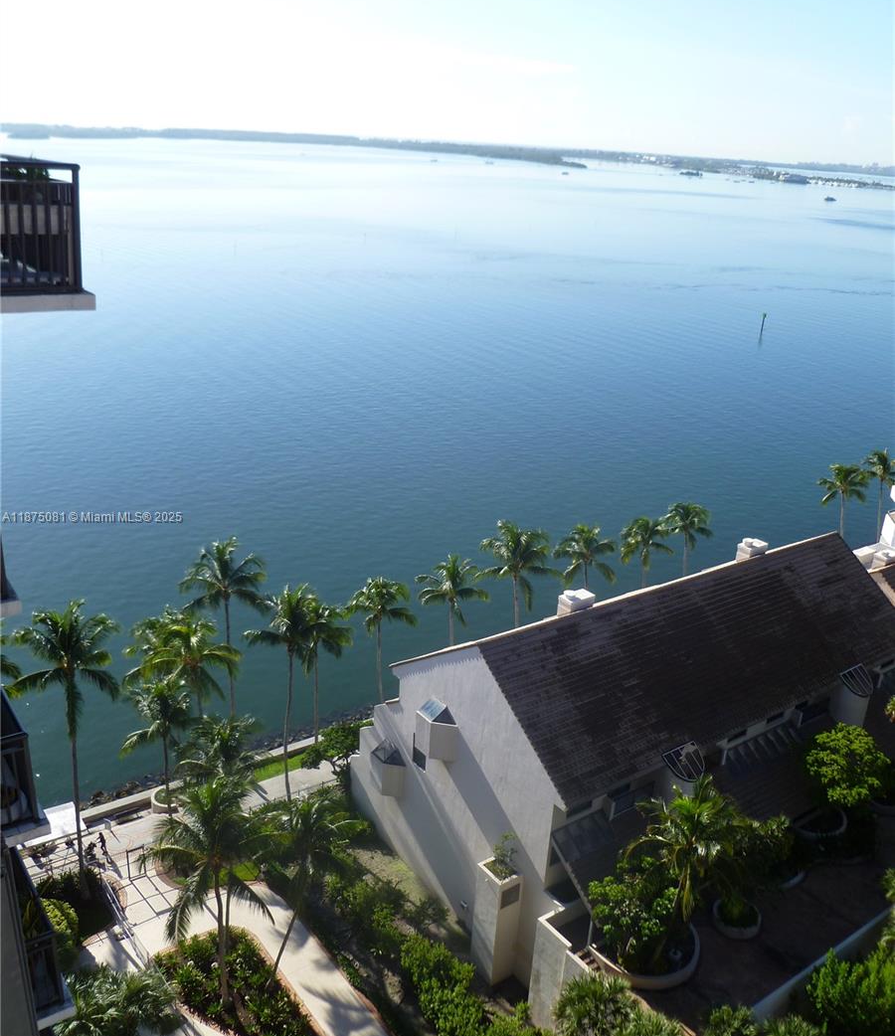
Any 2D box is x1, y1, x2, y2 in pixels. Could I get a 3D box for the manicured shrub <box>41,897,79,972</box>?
[{"bbox_3d":[-22.002,23.135,53.692,2.500,2.300,2.500,3,21,0],"label":"manicured shrub"}]

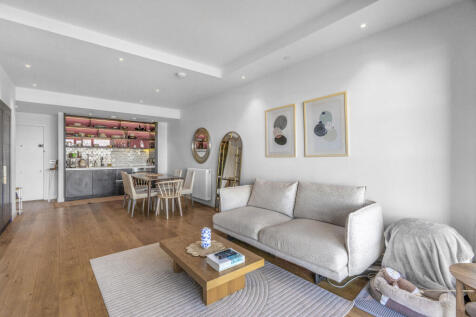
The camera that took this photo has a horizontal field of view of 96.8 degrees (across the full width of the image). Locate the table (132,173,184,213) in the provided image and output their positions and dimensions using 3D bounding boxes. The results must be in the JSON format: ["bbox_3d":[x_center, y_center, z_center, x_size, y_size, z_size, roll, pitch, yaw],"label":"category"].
[{"bbox_3d":[-1.950,0.792,5.033,0.800,0.750,1.520,-1,1,-39],"label":"table"}]

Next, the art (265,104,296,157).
[{"bbox_3d":[0.692,-0.415,3.460,0.030,0.825,0.625,-1,1,-39],"label":"art"}]

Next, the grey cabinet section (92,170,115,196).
[{"bbox_3d":[-4.169,0.712,6.560,0.600,0.735,0.580,0,0,-39],"label":"grey cabinet section"}]

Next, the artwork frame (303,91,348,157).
[{"bbox_3d":[1.179,-0.419,2.868,0.030,0.825,0.625,-1,1,-39],"label":"artwork frame"}]

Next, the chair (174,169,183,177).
[{"bbox_3d":[-1.828,0.715,5.624,0.550,0.890,0.460,-1,1,-39],"label":"chair"}]

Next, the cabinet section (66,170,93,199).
[{"bbox_3d":[-4.634,0.713,6.177,0.604,0.735,0.580,0,0,-39],"label":"cabinet section"}]

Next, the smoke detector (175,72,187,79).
[{"bbox_3d":[-0.966,-1.408,3.616,0.140,0.050,0.140,-1,1,-39],"label":"smoke detector"}]

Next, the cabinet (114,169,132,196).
[{"bbox_3d":[-3.777,0.707,6.909,0.520,0.860,0.600,-1,1,-39],"label":"cabinet"}]

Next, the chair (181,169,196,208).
[{"bbox_3d":[-1.333,0.721,5.021,0.550,0.890,0.460,-1,1,-39],"label":"chair"}]

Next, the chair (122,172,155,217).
[{"bbox_3d":[-2.078,0.728,4.526,0.560,0.890,0.460,-1,1,-39],"label":"chair"}]

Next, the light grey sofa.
[{"bbox_3d":[0.622,0.756,2.720,0.940,0.870,1.880,-1,1,-41],"label":"light grey sofa"}]

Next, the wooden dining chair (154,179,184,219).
[{"bbox_3d":[-1.410,0.805,4.312,0.500,0.740,0.540,0,1,38],"label":"wooden dining chair"}]

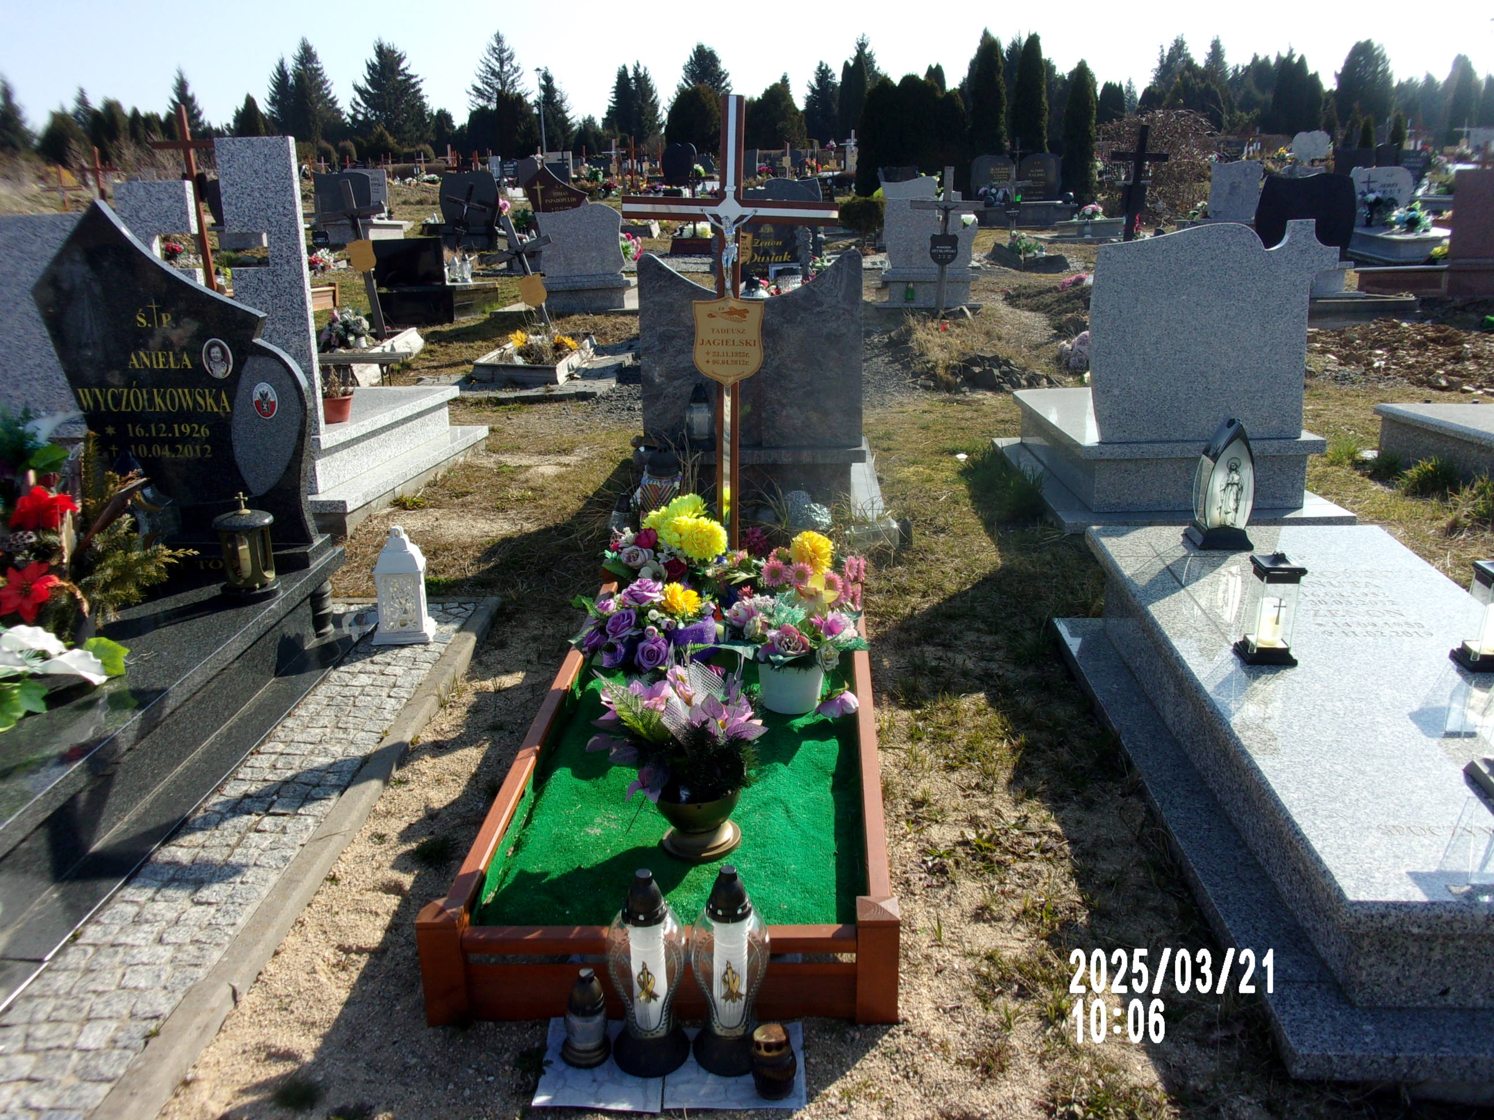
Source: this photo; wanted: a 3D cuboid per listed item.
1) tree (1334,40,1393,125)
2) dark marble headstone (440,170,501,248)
[{"bbox_3d":[25.473,-19.340,50.000,2.400,4.400,2.400,-1,16,3],"label":"tree"},{"bbox_3d":[-4.430,-5.627,19.395,0.960,1.219,0.240,0,19,3],"label":"dark marble headstone"}]

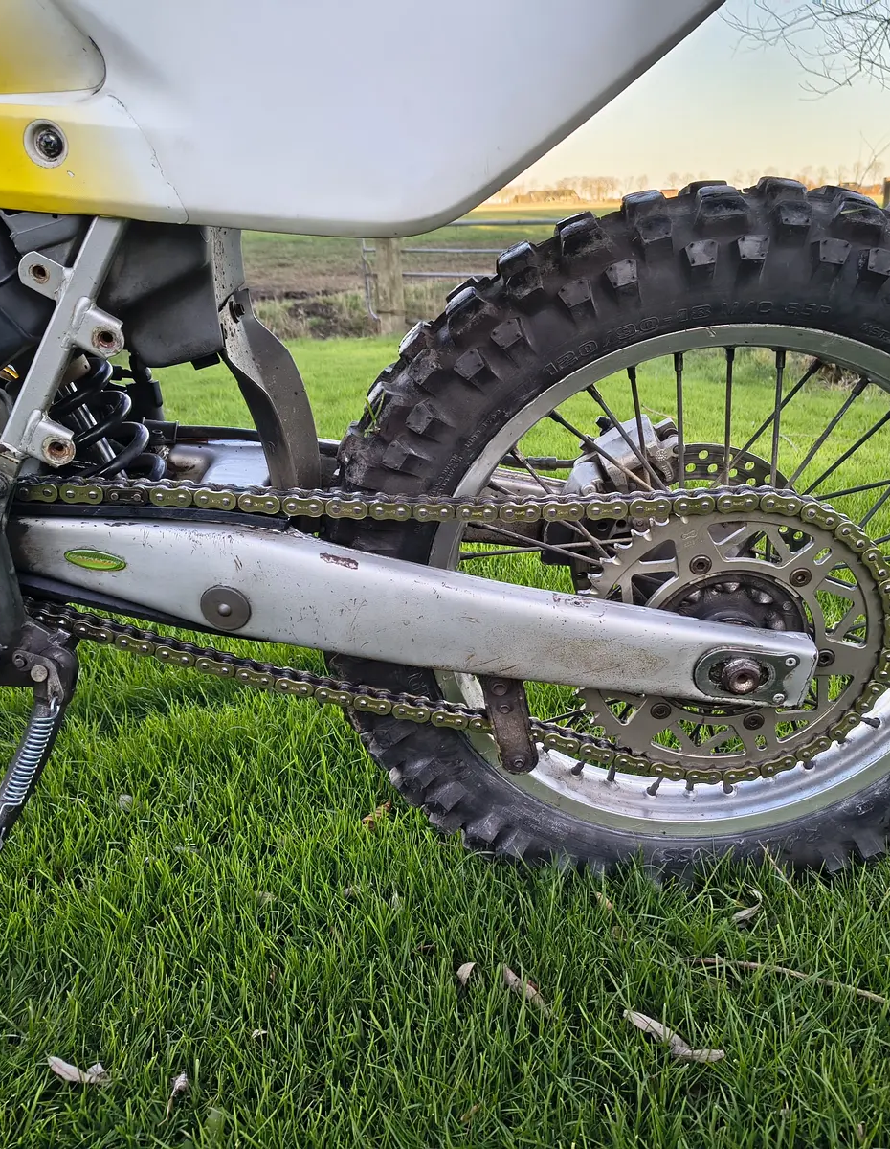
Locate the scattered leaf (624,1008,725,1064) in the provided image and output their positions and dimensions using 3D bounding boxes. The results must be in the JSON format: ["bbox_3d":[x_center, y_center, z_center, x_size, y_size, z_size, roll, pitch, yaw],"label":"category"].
[{"bbox_3d":[0.184,0.369,0.851,0.083,0.012,0.024,11,23,32],"label":"scattered leaf"}]

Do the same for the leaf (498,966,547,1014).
[{"bbox_3d":[0.067,0.353,0.905,0.016,0.011,0.062,-12,22,-27],"label":"leaf"}]

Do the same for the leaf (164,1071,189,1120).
[{"bbox_3d":[-0.204,0.396,0.805,0.015,0.012,0.040,-1,19,3],"label":"leaf"}]

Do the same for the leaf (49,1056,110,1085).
[{"bbox_3d":[-0.286,0.388,0.831,0.056,0.012,0.017,6,21,20],"label":"leaf"}]

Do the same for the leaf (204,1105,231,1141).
[{"bbox_3d":[-0.168,0.403,0.780,0.016,0.010,0.024,5,20,17],"label":"leaf"}]

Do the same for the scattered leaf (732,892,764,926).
[{"bbox_3d":[0.285,0.315,0.999,0.016,0.012,0.043,16,26,41],"label":"scattered leaf"}]

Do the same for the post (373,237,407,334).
[{"bbox_3d":[-0.316,-1.883,5.918,0.145,1.100,0.145,-1,19,0],"label":"post"}]

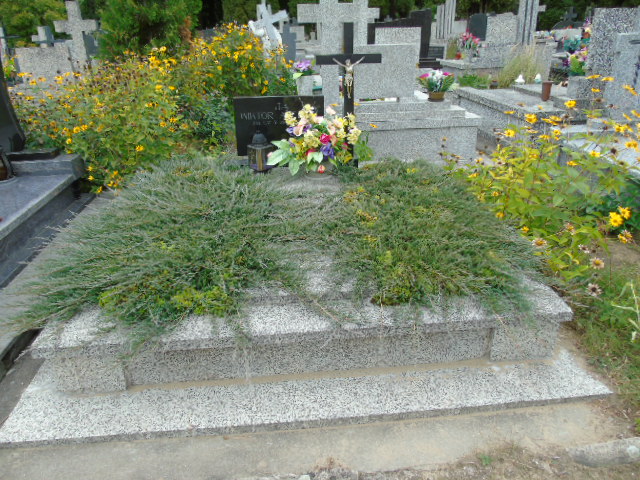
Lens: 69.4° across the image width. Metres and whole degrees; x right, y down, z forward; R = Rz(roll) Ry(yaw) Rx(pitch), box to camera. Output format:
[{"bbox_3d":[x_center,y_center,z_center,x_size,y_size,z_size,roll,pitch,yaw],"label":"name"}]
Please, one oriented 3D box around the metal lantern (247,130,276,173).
[{"bbox_3d":[-0.453,-0.680,3.512,0.201,0.303,0.201,-3,26,-4],"label":"metal lantern"}]

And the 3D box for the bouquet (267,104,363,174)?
[{"bbox_3d":[-0.033,-0.726,3.370,0.630,0.460,0.400,-3,26,-4],"label":"bouquet"}]

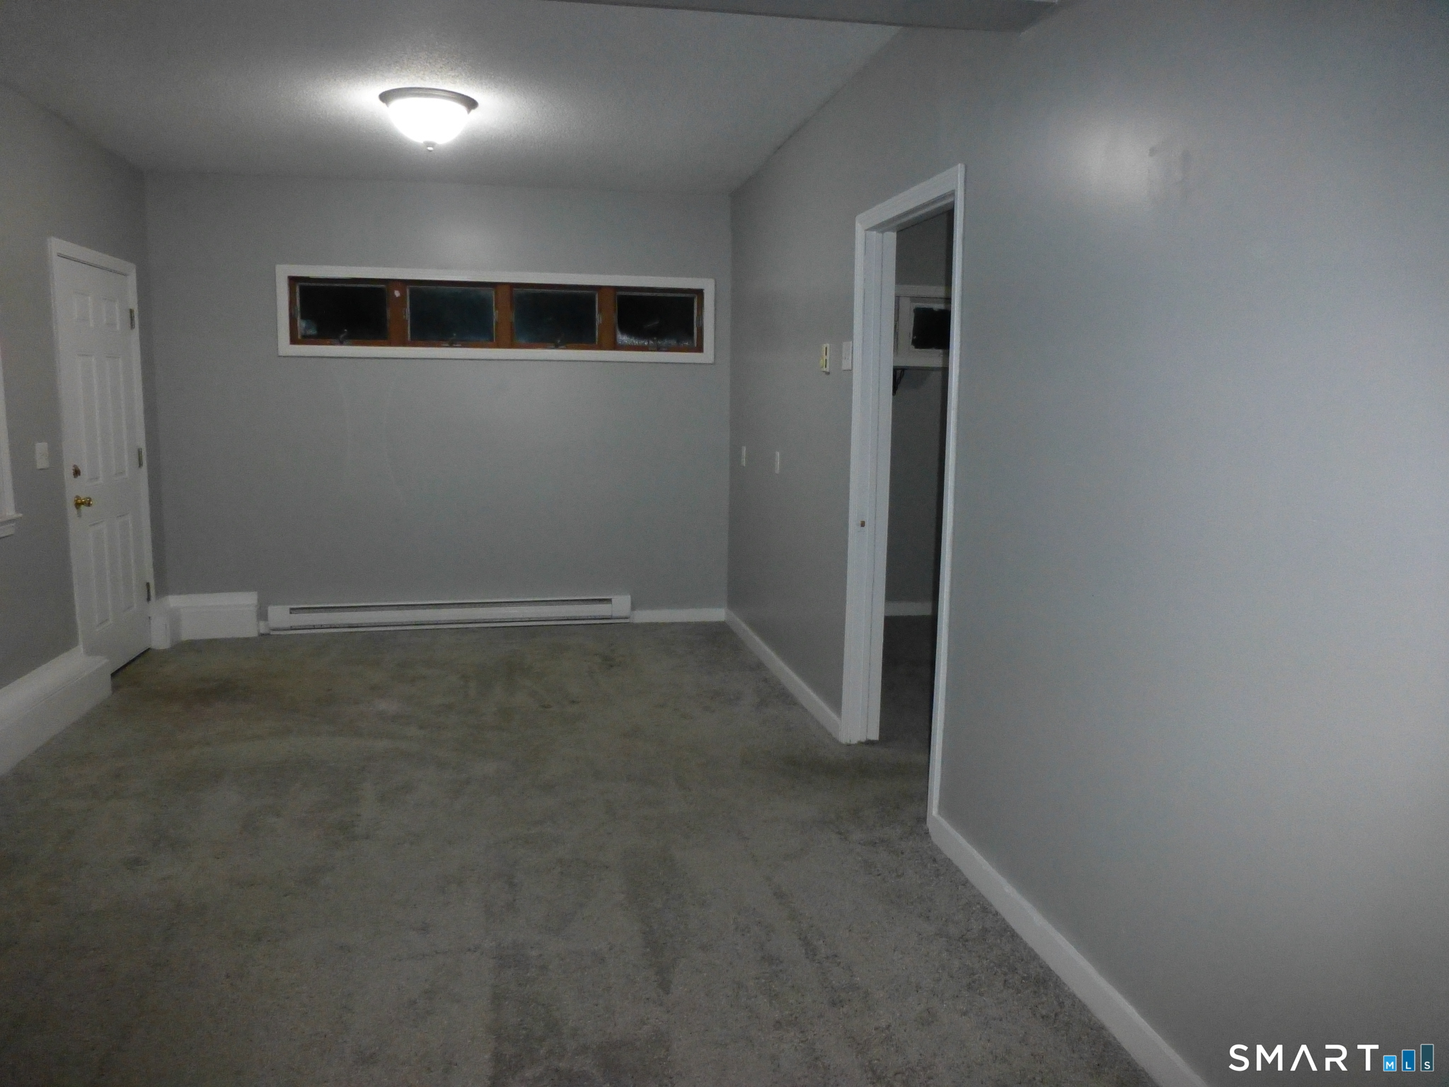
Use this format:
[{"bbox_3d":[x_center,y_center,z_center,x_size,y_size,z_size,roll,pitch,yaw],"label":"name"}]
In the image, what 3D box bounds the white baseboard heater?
[{"bbox_3d":[-1.631,0.427,6.125,2.118,0.174,0.075,-1,8,-12],"label":"white baseboard heater"}]

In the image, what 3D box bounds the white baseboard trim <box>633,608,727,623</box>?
[{"bbox_3d":[-0.294,0.471,6.439,0.617,0.082,0.020,-1,8,-12],"label":"white baseboard trim"}]

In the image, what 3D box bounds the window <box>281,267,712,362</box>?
[{"bbox_3d":[-1.305,-1.352,6.000,2.519,0.510,0.100,-1,8,-12],"label":"window"}]

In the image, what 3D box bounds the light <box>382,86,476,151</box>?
[{"bbox_3d":[-1.234,-1.747,4.206,0.400,0.200,0.400,-1,8,-12],"label":"light"}]

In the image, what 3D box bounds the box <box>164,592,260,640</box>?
[{"bbox_3d":[-2.963,0.425,5.829,0.470,0.260,0.110,-1,8,-12],"label":"box"}]

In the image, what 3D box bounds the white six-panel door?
[{"bbox_3d":[-3.118,-0.390,5.036,0.110,2.075,1.030,-1,8,-12],"label":"white six-panel door"}]

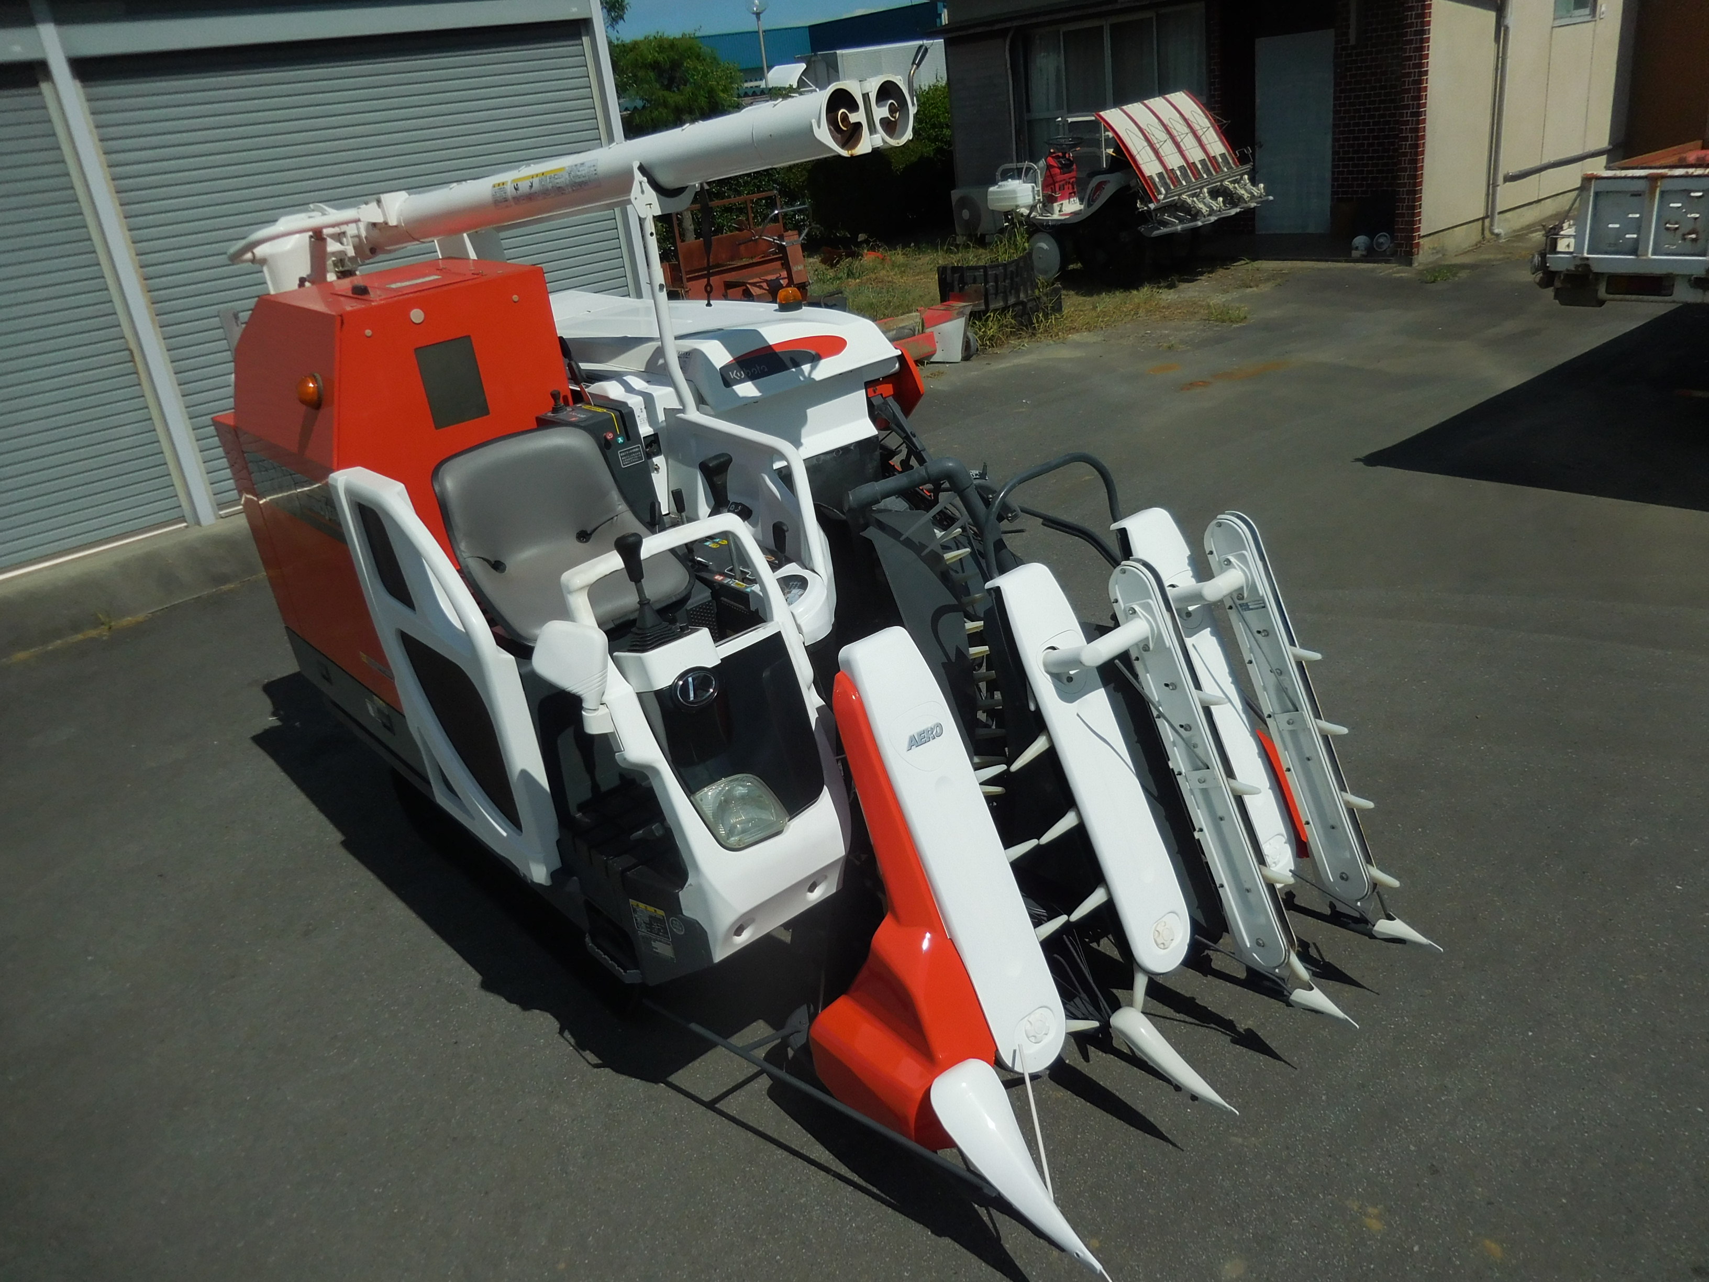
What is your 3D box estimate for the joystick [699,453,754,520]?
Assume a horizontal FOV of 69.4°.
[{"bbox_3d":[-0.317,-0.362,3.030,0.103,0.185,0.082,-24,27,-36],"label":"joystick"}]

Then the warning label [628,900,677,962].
[{"bbox_3d":[-0.372,0.534,2.282,0.089,0.108,0.006,8,27,35],"label":"warning label"}]

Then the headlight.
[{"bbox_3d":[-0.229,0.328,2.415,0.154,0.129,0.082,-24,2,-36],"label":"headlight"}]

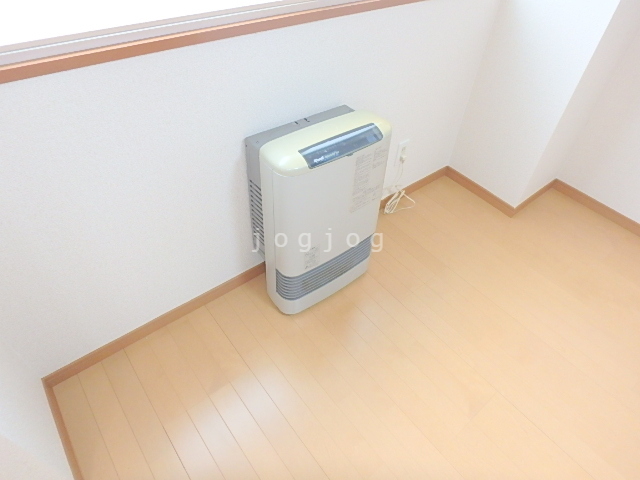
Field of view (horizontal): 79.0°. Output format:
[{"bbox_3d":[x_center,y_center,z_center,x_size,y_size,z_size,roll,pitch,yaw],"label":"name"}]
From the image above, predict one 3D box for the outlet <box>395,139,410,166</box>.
[{"bbox_3d":[0.381,-0.398,1.787,0.070,0.120,0.014,-28,53,-28],"label":"outlet"}]

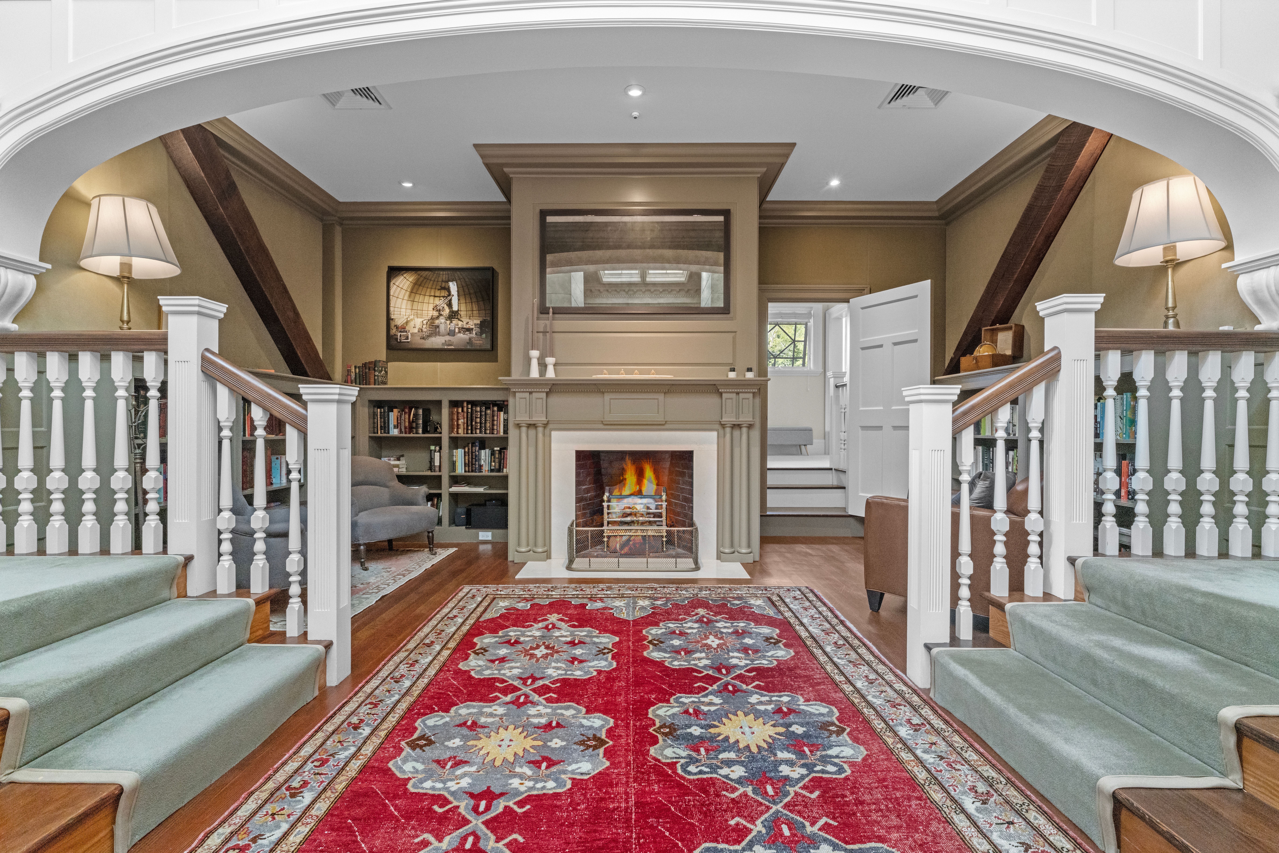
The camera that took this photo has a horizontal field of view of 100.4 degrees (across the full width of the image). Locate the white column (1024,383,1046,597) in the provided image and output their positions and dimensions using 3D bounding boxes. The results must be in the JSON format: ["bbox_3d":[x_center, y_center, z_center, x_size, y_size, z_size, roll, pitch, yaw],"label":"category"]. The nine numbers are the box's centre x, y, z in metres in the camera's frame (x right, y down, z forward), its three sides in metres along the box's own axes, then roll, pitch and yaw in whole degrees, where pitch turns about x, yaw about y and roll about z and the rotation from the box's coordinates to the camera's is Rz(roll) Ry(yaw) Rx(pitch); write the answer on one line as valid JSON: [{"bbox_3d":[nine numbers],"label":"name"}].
[{"bbox_3d":[1.611,0.254,2.172,0.043,0.865,0.043,0,0,-1],"label":"white column"}]

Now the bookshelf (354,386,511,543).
[{"bbox_3d":[-1.800,0.341,4.910,1.480,1.400,0.290,0,0,-1],"label":"bookshelf"}]

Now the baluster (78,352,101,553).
[{"bbox_3d":[-2.259,0.108,2.190,0.043,0.820,0.043,0,0,-1],"label":"baluster"}]

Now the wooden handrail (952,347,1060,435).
[{"bbox_3d":[1.482,-0.137,2.193,0.570,0.088,0.067,-31,0,0],"label":"wooden handrail"}]

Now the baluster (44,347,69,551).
[{"bbox_3d":[-2.389,0.108,2.190,0.043,0.820,0.043,0,0,-1],"label":"baluster"}]

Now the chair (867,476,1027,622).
[{"bbox_3d":[1.845,0.620,2.920,0.780,0.830,0.860,0,0,-37],"label":"chair"}]

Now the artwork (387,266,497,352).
[{"bbox_3d":[-1.863,-1.102,5.020,0.990,0.795,0.050,0,0,-1],"label":"artwork"}]

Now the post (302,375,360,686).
[{"bbox_3d":[-1.277,0.440,2.210,0.155,1.214,0.155,0,0,-1],"label":"post"}]

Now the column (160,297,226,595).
[{"bbox_3d":[-1.869,0.083,2.240,0.162,1.220,0.160,0,0,0],"label":"column"}]

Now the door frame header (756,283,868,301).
[{"bbox_3d":[1.610,-1.252,5.000,1.130,0.155,0.080,0,0,0],"label":"door frame header"}]

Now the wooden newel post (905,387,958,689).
[{"bbox_3d":[1.208,0.444,2.205,0.158,1.215,0.160,0,0,0],"label":"wooden newel post"}]

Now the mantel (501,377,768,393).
[{"bbox_3d":[-0.040,-0.305,4.090,2.020,0.115,0.230,0,0,0],"label":"mantel"}]

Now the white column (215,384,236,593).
[{"bbox_3d":[-1.731,0.260,2.235,0.046,0.870,0.046,0,0,0],"label":"white column"}]

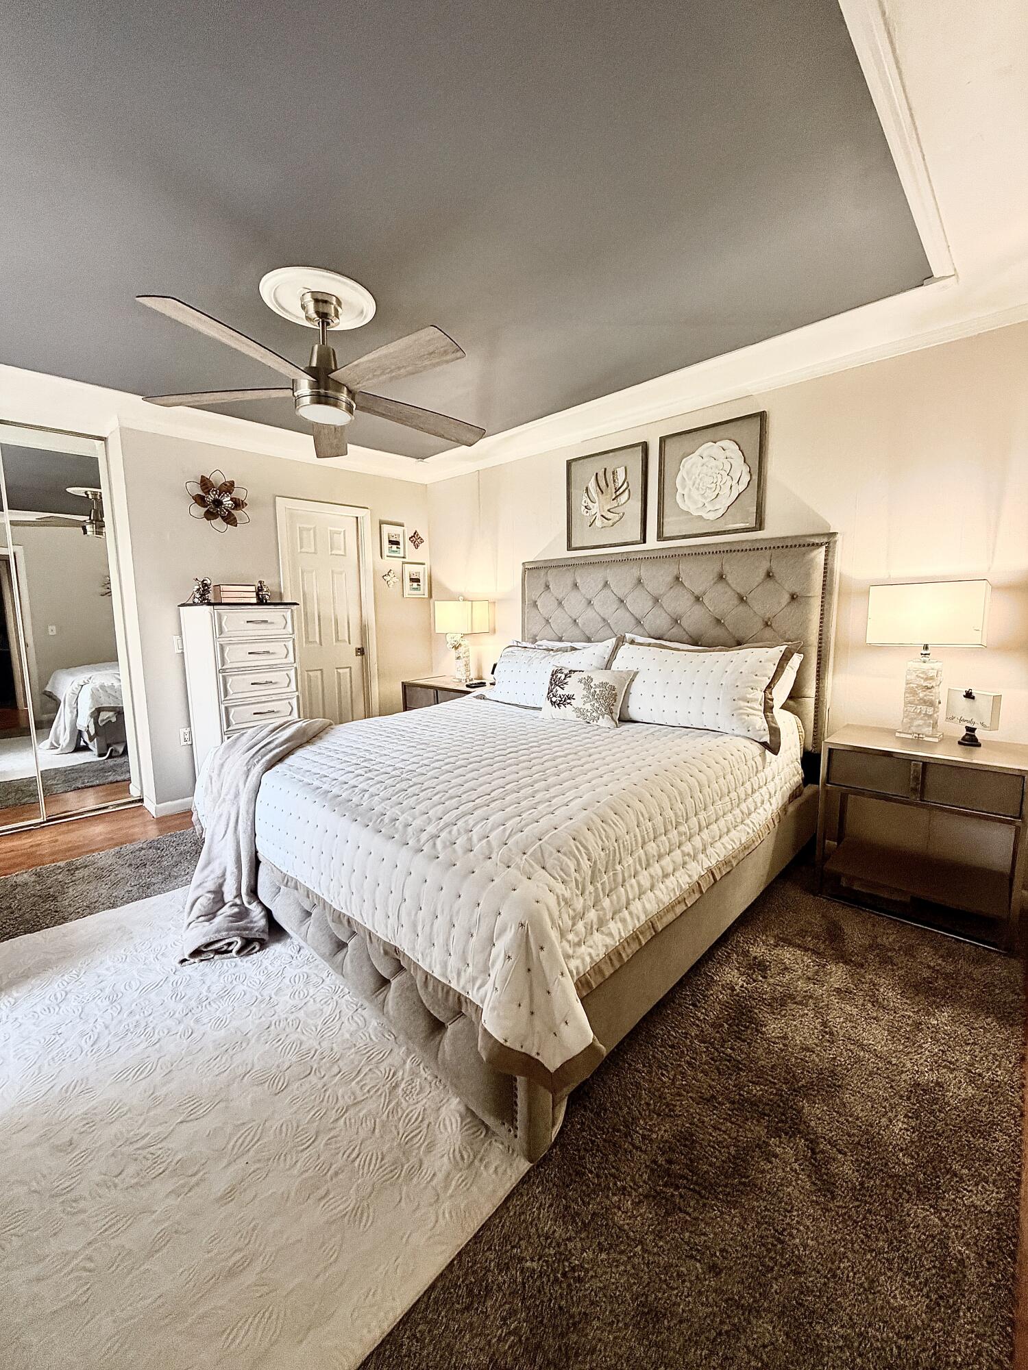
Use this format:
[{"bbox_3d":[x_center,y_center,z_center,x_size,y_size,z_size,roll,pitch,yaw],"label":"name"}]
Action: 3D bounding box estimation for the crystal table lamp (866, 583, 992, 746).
[{"bbox_3d":[1.728,-0.104,2.350,0.400,0.650,0.220,6,11,42],"label":"crystal table lamp"}]

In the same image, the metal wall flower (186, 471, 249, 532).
[{"bbox_3d":[-1.923,-1.194,3.617,0.070,0.385,0.380,6,11,42],"label":"metal wall flower"}]

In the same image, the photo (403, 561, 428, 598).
[{"bbox_3d":[-0.852,-0.913,4.840,0.035,0.295,0.255,6,11,42],"label":"photo"}]

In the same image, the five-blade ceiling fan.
[{"bbox_3d":[-0.686,-1.223,2.046,1.280,0.410,1.280,6,11,42],"label":"five-blade ceiling fan"}]

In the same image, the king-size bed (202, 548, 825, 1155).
[{"bbox_3d":[0.070,0.088,2.716,2.063,1.598,2.372,6,11,42],"label":"king-size bed"}]

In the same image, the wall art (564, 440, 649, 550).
[{"bbox_3d":[0.603,-1.214,3.642,0.610,0.610,0.036,6,11,42],"label":"wall art"}]

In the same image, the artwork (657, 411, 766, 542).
[{"bbox_3d":[1.117,-1.161,3.169,0.615,0.610,0.036,6,11,42],"label":"artwork"}]

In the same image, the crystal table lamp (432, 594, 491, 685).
[{"bbox_3d":[-0.420,-0.365,4.451,0.400,0.675,0.220,6,11,42],"label":"crystal table lamp"}]

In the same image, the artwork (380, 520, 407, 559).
[{"bbox_3d":[-0.994,-1.195,4.653,0.035,0.290,0.250,6,11,42],"label":"artwork"}]

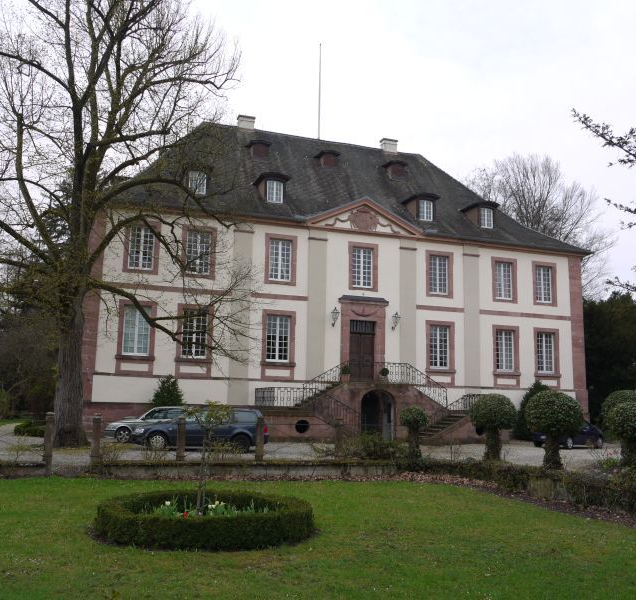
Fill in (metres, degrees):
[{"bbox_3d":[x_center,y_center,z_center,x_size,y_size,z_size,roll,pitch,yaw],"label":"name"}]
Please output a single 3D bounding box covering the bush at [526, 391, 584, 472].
[{"bbox_3d":[4.788,2.676,13.158,1.148,1.617,1.148,4,-10,-17],"label":"bush"}]

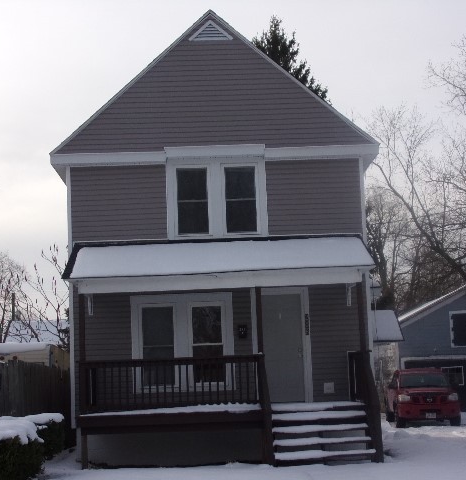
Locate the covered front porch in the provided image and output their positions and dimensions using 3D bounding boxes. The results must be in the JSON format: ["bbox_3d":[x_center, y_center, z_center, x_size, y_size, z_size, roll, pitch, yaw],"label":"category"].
[{"bbox_3d":[-0.155,1.857,17.812,5.560,4.120,2.600,-2,-6,-3],"label":"covered front porch"}]

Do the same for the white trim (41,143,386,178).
[{"bbox_3d":[-0.320,-1.581,19.305,6.298,0.330,0.350,-2,-6,-3],"label":"white trim"}]

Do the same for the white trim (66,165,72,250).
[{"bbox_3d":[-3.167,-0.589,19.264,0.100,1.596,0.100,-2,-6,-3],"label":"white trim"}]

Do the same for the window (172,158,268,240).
[{"bbox_3d":[-0.291,-0.786,19.401,1.900,1.540,0.150,-2,-6,-3],"label":"window"}]

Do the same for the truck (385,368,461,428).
[{"bbox_3d":[5.956,4.956,32.116,1.880,1.760,5.300,-3,-6,4],"label":"truck"}]

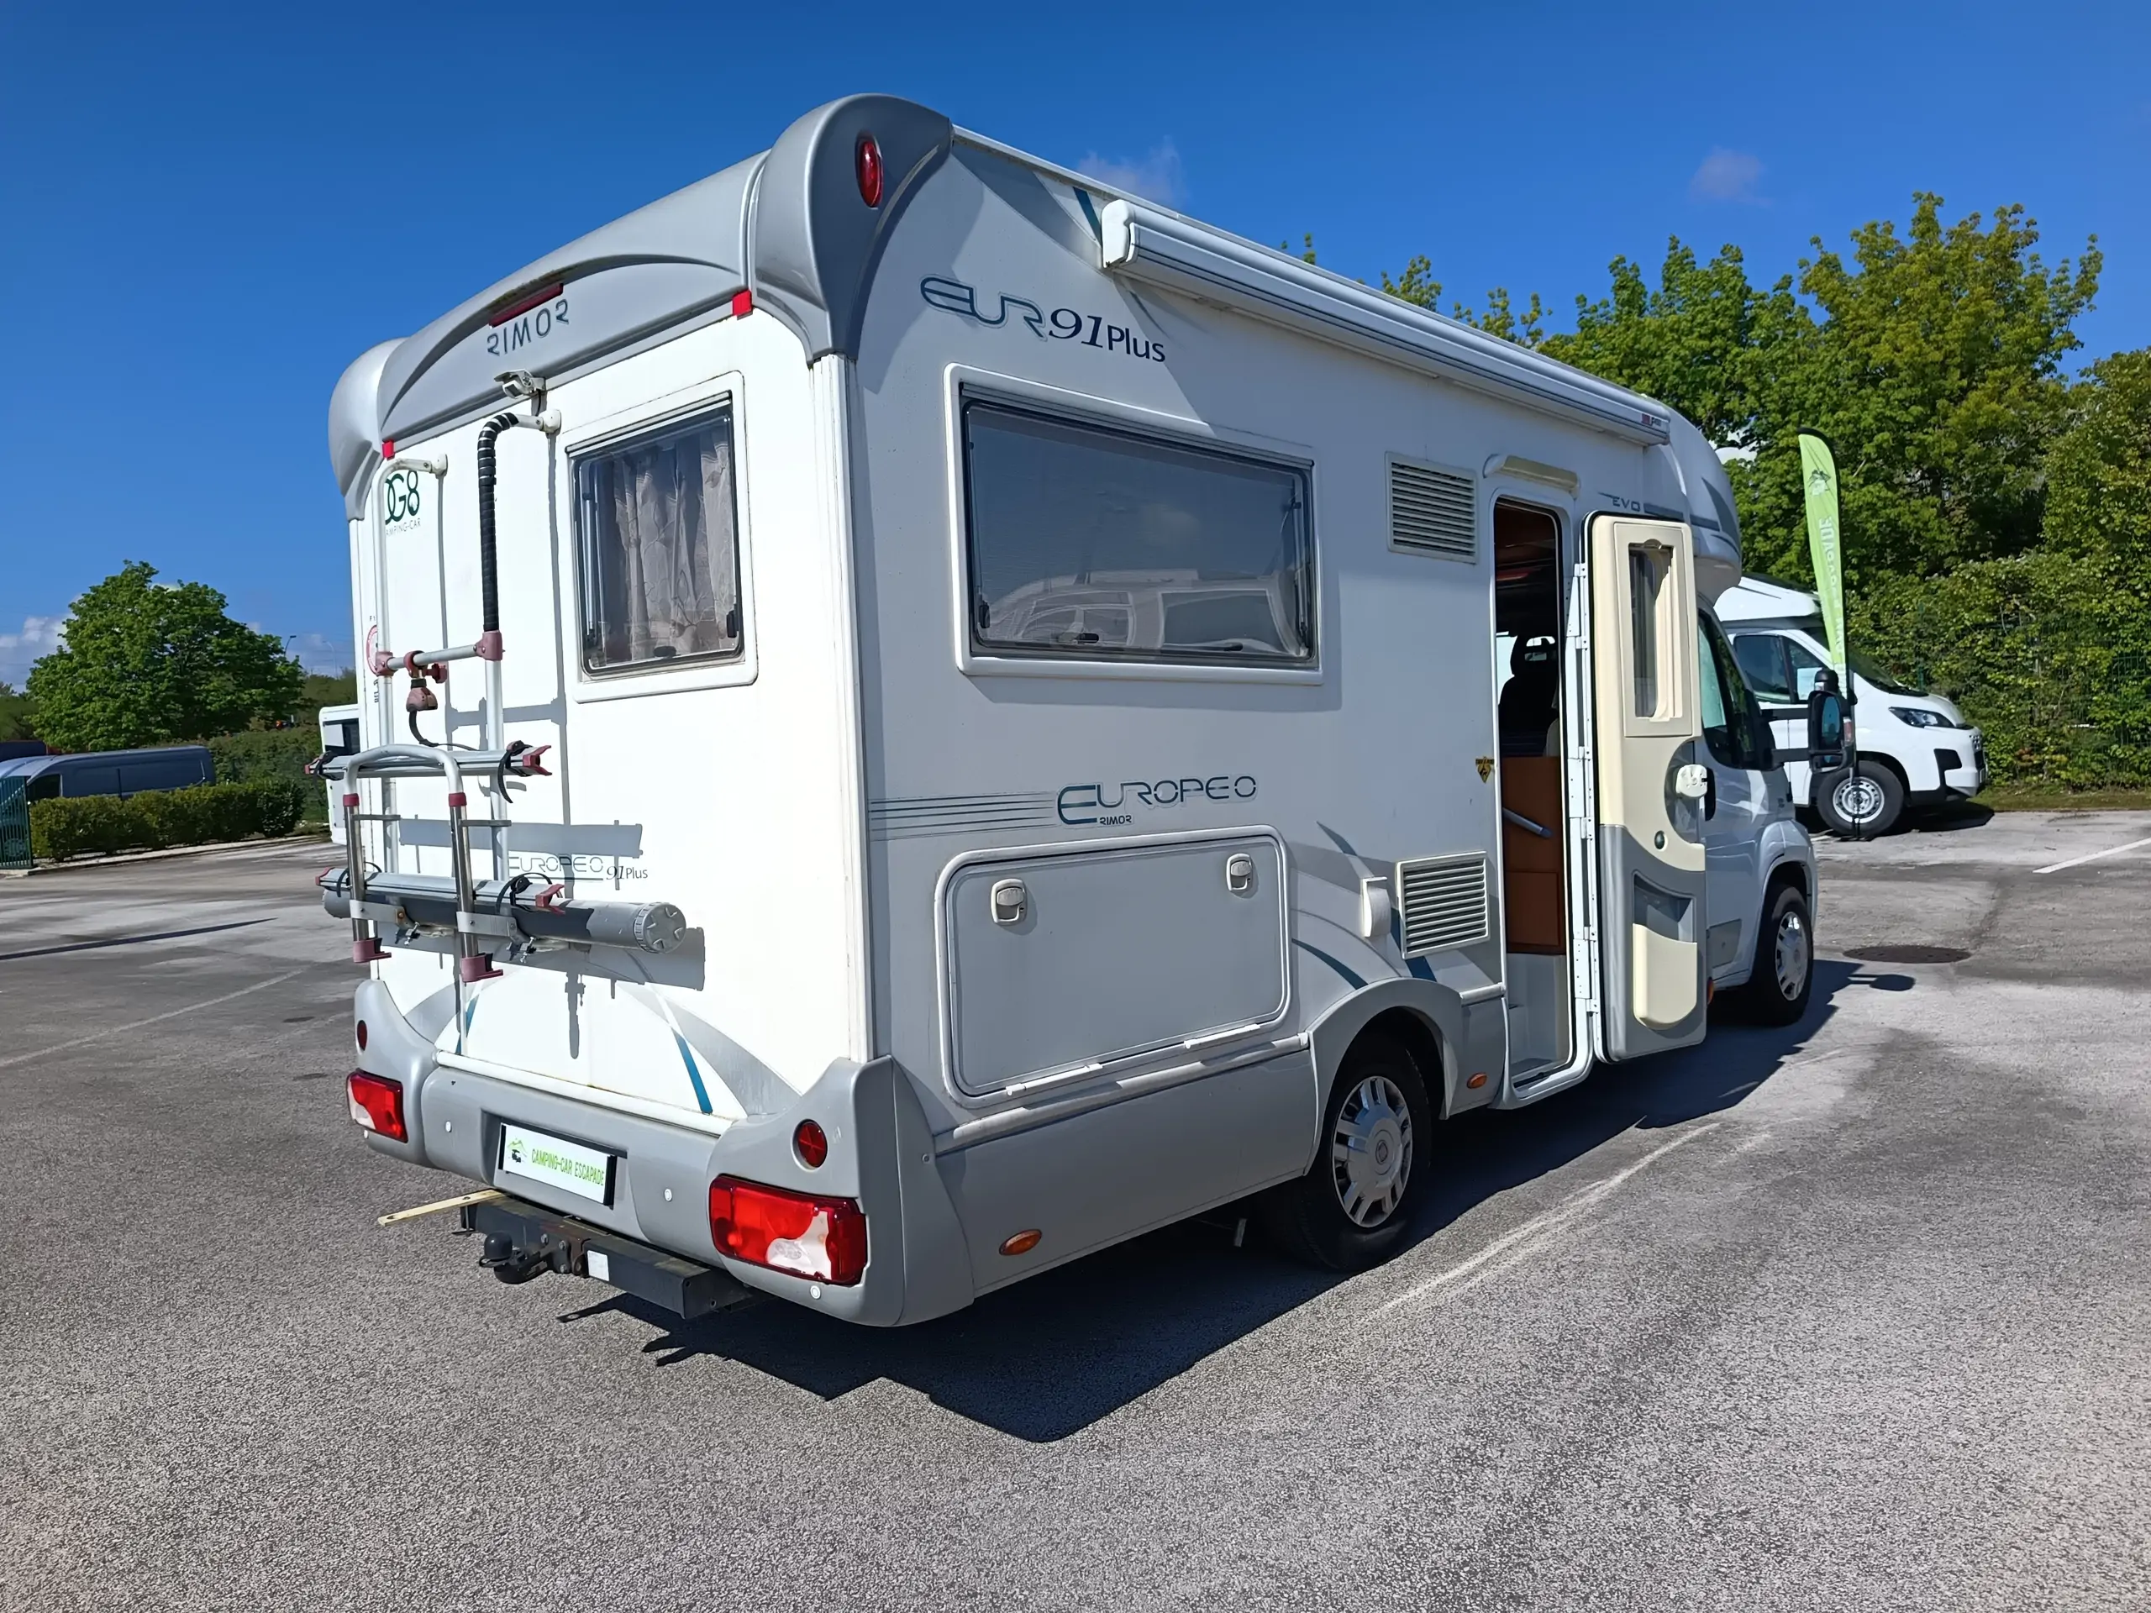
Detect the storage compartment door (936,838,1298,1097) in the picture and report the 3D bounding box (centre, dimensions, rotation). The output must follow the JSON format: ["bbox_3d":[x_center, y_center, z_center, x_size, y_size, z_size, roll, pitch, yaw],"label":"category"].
[{"bbox_3d":[0.134,0.333,3.336,0.050,0.515,1.164,-1,2,43],"label":"storage compartment door"}]

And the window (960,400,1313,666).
[{"bbox_3d":[0.196,-0.592,3.434,0.050,0.532,1.239,-1,2,43],"label":"window"}]

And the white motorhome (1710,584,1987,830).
[{"bbox_3d":[5.840,-1.050,14.950,5.600,2.600,2.050,-1,3,41],"label":"white motorhome"}]

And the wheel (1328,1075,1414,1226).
[{"bbox_3d":[0.751,0.916,3.990,0.130,0.410,0.410,0,2,44],"label":"wheel"}]

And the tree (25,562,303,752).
[{"bbox_3d":[-23.200,-2.760,38.000,6.300,7.000,6.300,-4,2,-31],"label":"tree"}]

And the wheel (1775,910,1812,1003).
[{"bbox_3d":[3.337,0.710,7.075,0.170,0.420,0.420,-1,2,43],"label":"wheel"}]

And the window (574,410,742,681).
[{"bbox_3d":[-0.887,-0.538,3.106,0.615,0.510,0.040,0,2,44],"label":"window"}]

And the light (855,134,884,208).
[{"bbox_3d":[-0.355,-1.097,2.579,0.050,0.125,0.040,-2,2,-11],"label":"light"}]

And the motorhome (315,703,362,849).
[{"bbox_3d":[-9.631,-0.499,24.546,6.900,2.850,2.300,-1,3,41],"label":"motorhome"}]

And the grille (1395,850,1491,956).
[{"bbox_3d":[1.087,0.281,4.353,0.040,0.262,0.498,-1,2,43],"label":"grille"}]

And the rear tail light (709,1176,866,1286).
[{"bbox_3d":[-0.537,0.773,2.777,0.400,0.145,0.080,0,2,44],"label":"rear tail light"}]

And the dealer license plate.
[{"bbox_3d":[-1.163,0.807,3.347,0.515,0.110,0.015,0,-6,44],"label":"dealer license plate"}]

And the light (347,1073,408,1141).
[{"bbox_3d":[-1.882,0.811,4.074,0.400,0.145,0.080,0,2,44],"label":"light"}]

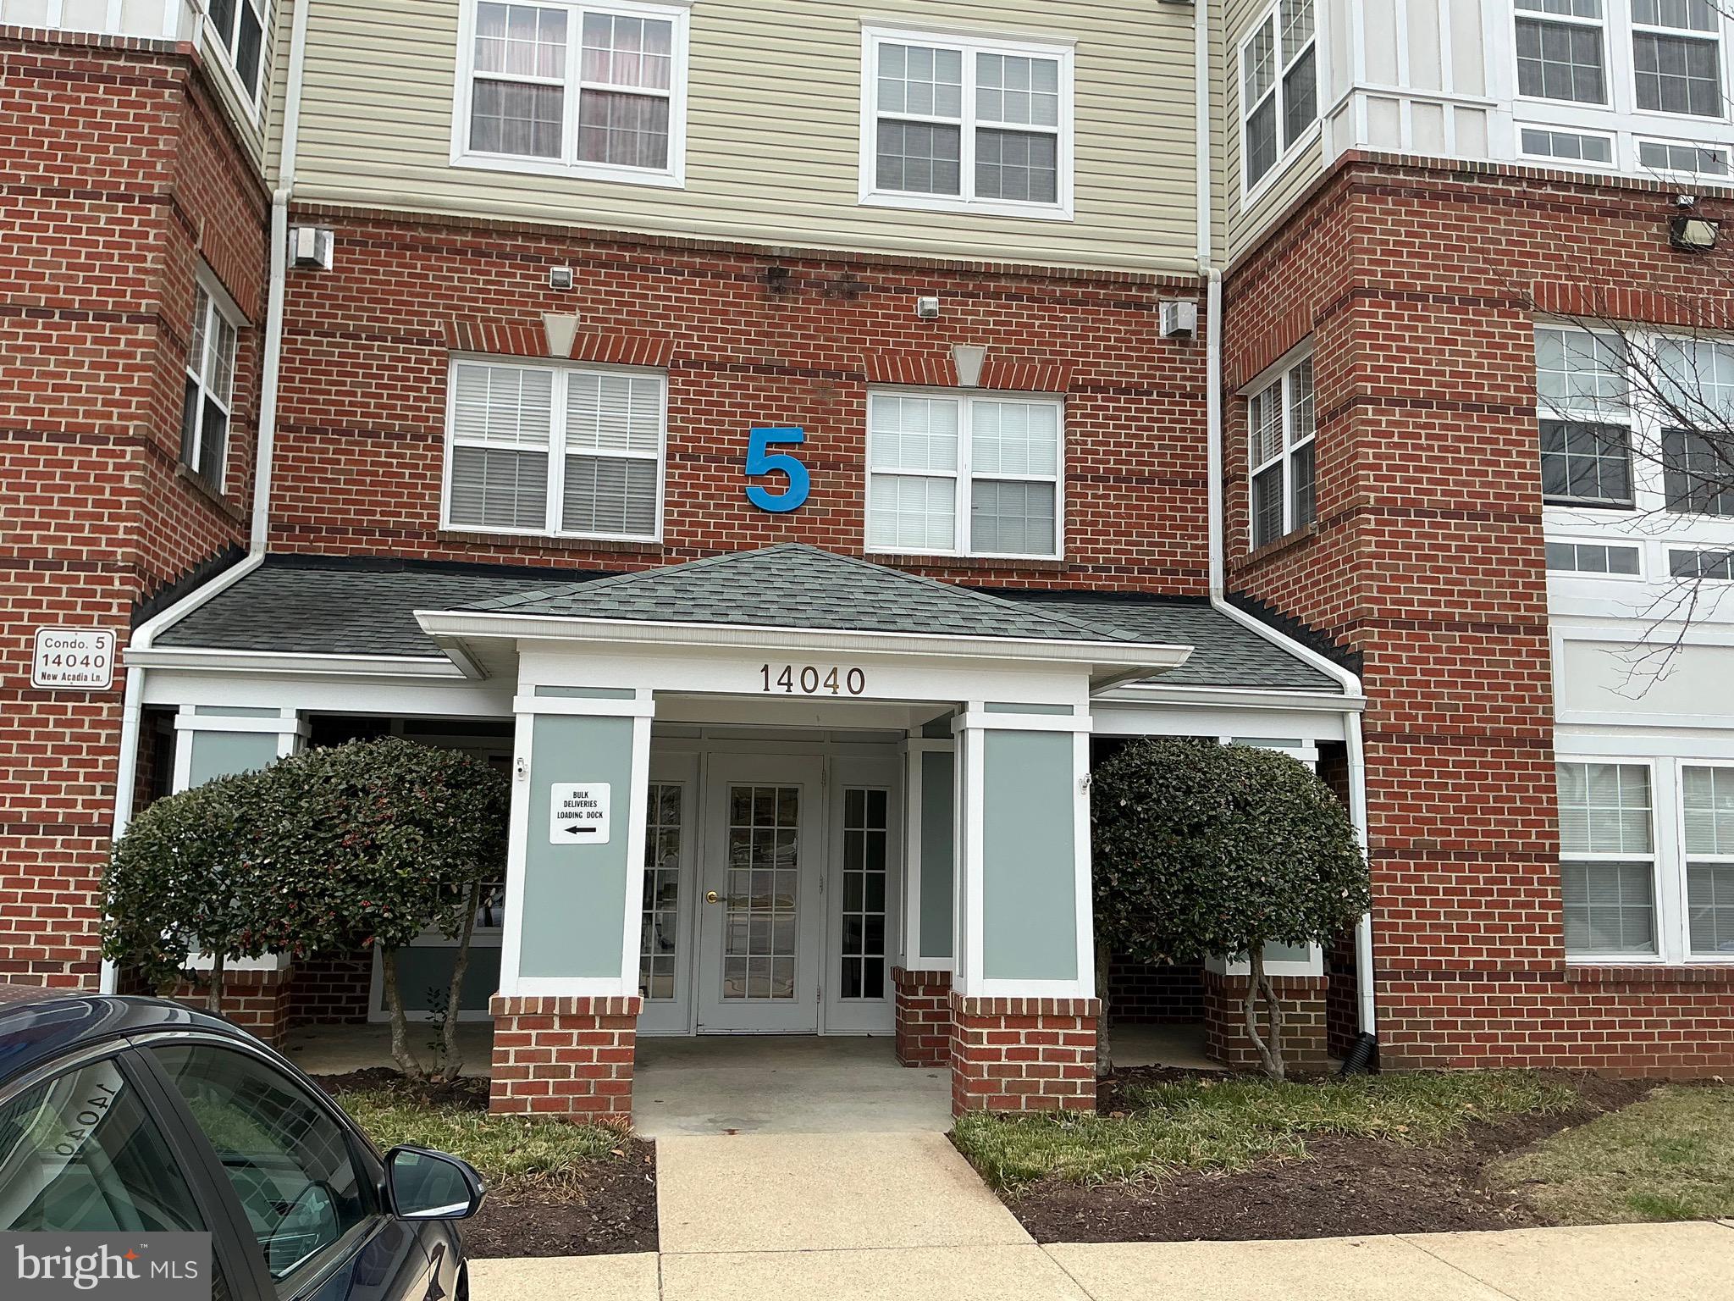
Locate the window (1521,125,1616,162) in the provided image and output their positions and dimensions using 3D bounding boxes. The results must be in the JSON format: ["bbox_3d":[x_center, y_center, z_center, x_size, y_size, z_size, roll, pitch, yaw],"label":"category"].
[{"bbox_3d":[5.369,-3.878,10.761,0.790,0.245,0.100,2,-8,-8],"label":"window"}]

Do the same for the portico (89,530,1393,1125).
[{"bbox_3d":[-0.559,0.925,9.168,8.100,3.590,4.420,2,-8,-8],"label":"portico"}]

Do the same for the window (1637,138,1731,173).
[{"bbox_3d":[6.351,-3.829,10.903,0.790,0.245,0.100,2,-8,-8],"label":"window"}]

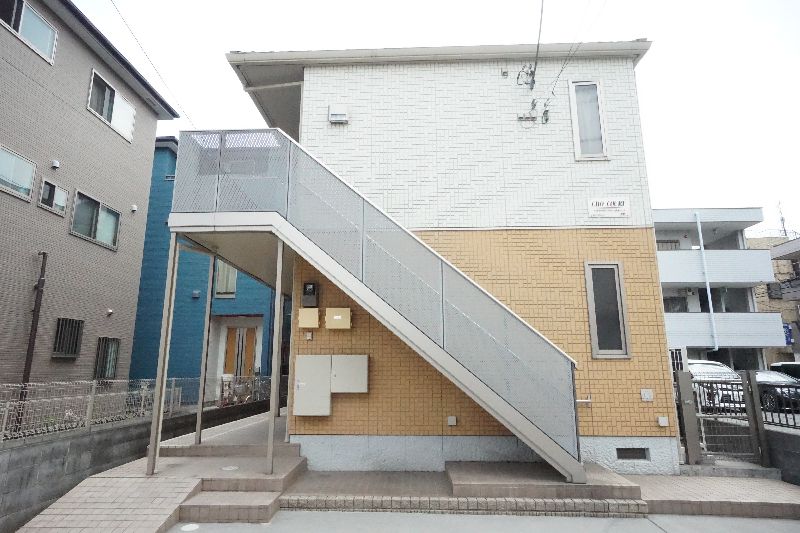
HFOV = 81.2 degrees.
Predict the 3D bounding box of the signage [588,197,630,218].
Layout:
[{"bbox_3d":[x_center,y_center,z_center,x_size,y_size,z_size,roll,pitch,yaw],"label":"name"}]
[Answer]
[{"bbox_3d":[2.927,-0.814,6.483,0.554,0.276,0.030,-1,-11,2],"label":"signage"}]

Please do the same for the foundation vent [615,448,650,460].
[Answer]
[{"bbox_3d":[2.945,2.375,5.919,0.398,0.125,0.080,-1,-11,2],"label":"foundation vent"}]

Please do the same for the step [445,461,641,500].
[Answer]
[{"bbox_3d":[1.532,2.444,5.381,1.915,0.123,1.092,-1,-11,2],"label":"step"}]

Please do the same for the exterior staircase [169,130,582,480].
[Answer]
[{"bbox_3d":[-0.389,0.380,5.888,4.750,4.131,0.973,-1,-11,2],"label":"exterior staircase"}]

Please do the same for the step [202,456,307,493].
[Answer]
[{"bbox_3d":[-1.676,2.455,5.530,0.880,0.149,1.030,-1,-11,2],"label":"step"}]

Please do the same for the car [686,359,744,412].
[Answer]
[{"bbox_3d":[9.744,3.746,15.050,1.700,1.500,4.200,-2,-11,8],"label":"car"}]

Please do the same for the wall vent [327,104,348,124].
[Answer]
[{"bbox_3d":[-0.915,-2.268,6.882,0.275,0.290,0.120,-1,-11,2],"label":"wall vent"}]

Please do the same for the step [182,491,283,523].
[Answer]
[{"bbox_3d":[-1.699,2.449,4.767,0.863,0.151,0.472,-1,-11,2],"label":"step"}]

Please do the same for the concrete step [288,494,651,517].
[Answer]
[{"bbox_3d":[0.613,2.472,4.856,3.710,0.123,0.230,-1,-11,2],"label":"concrete step"}]

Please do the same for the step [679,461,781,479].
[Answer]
[{"bbox_3d":[4.082,2.568,5.919,1.090,0.115,0.430,-1,-11,2],"label":"step"}]

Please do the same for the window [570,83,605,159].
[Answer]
[{"bbox_3d":[2.729,-2.116,6.765,0.489,1.257,0.100,-1,-11,2],"label":"window"}]

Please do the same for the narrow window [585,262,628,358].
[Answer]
[{"bbox_3d":[2.783,0.585,6.248,0.502,1.295,0.100,-1,-11,2],"label":"narrow window"}]

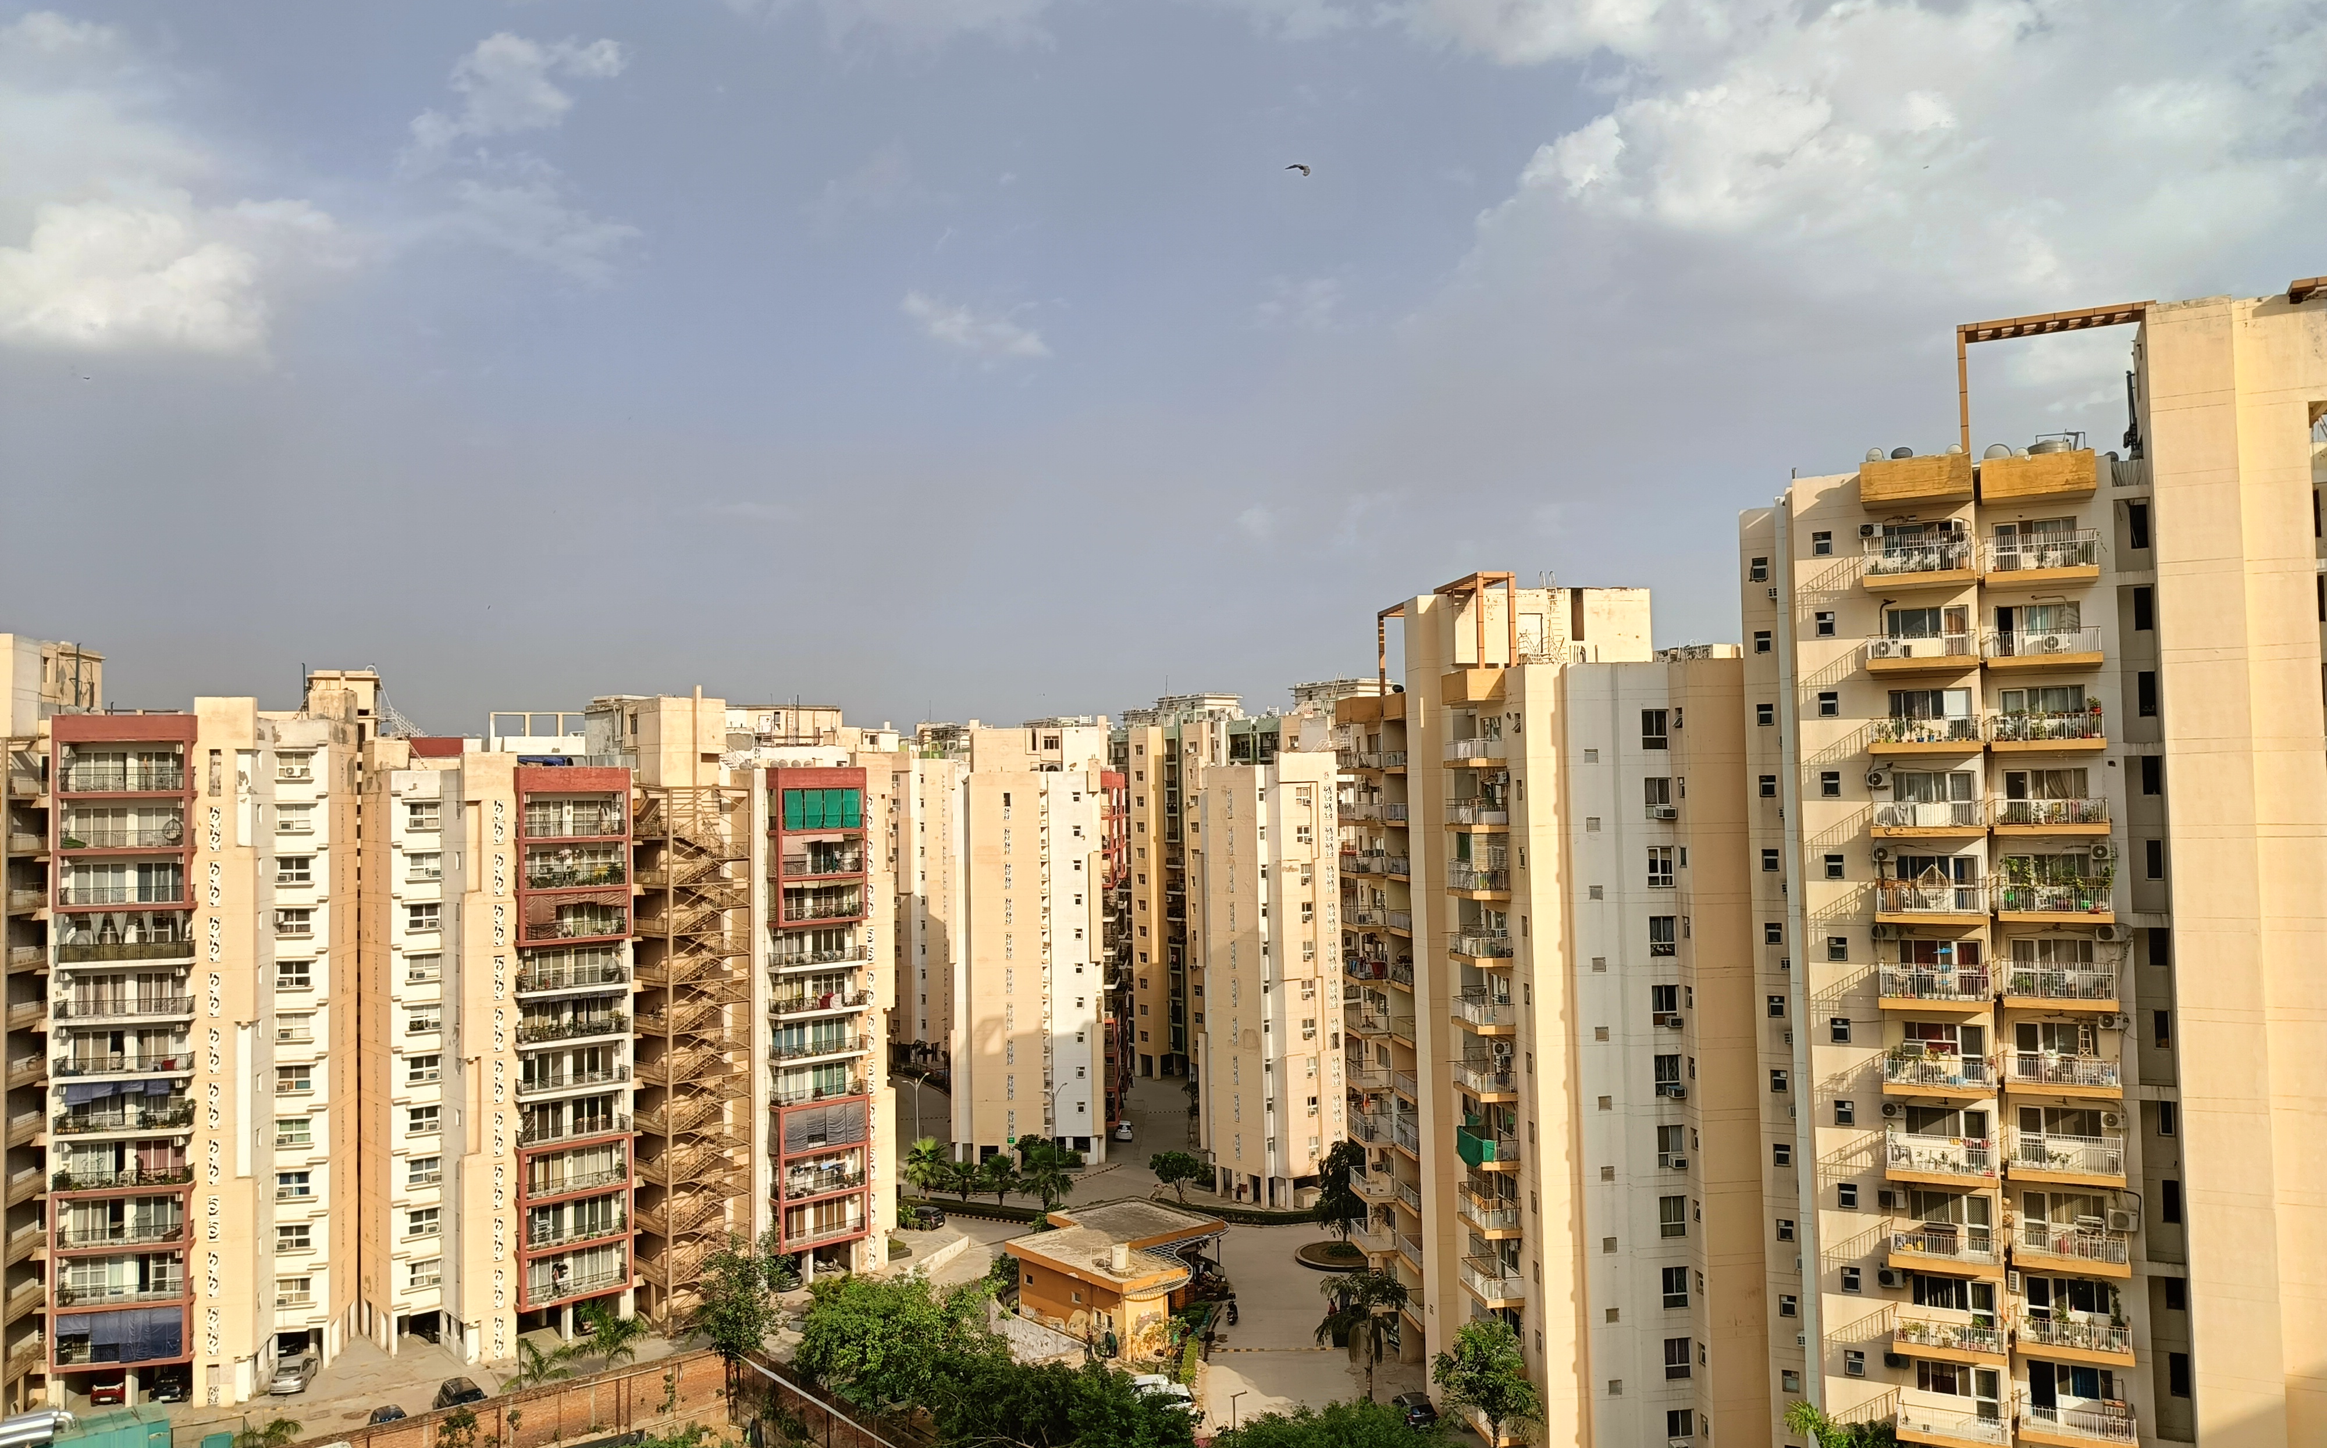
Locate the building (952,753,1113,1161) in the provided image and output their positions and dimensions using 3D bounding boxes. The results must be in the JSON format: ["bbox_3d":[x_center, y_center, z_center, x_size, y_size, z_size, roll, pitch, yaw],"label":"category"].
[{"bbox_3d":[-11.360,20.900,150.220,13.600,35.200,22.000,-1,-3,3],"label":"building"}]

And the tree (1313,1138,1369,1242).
[{"bbox_3d":[12.789,33.550,114.994,4.600,7.920,4.500,-1,-3,0],"label":"tree"}]

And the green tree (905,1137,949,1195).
[{"bbox_3d":[-18.530,35.050,126.260,3.400,5.100,3.400,-1,-3,0],"label":"green tree"}]

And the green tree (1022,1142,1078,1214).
[{"bbox_3d":[-9.022,35.769,126.435,4.200,5.510,4.200,-1,-3,0],"label":"green tree"}]

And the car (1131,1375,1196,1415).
[{"bbox_3d":[-0.159,35.529,84.824,4.050,1.550,1.780,-1,-3,-8],"label":"car"}]

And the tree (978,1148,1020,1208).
[{"bbox_3d":[-12.720,35.090,124.380,3.300,4.600,3.300,-1,-3,0],"label":"tree"}]

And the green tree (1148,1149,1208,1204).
[{"bbox_3d":[0.971,36.264,128.906,4.200,4.350,4.100,-1,-3,0],"label":"green tree"}]

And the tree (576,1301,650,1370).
[{"bbox_3d":[-30.557,34.576,89.326,4.100,5.150,4.000,-1,-3,0],"label":"tree"}]

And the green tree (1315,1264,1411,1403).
[{"bbox_3d":[10.469,32.368,84.882,5.000,7.430,4.800,-1,-3,0],"label":"green tree"}]

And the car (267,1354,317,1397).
[{"bbox_3d":[-48.410,35.850,89.730,1.700,1.480,4.300,0,-3,-16],"label":"car"}]

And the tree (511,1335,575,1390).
[{"bbox_3d":[-33.693,35.128,87.297,3.700,3.980,3.600,-1,-3,0],"label":"tree"}]

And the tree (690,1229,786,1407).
[{"bbox_3d":[-23.150,31.500,87.480,5.200,8.900,5.000,-1,-3,0],"label":"tree"}]

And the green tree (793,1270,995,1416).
[{"bbox_3d":[-13.630,31.960,83.160,10.000,7.200,8.500,-1,-3,0],"label":"green tree"}]

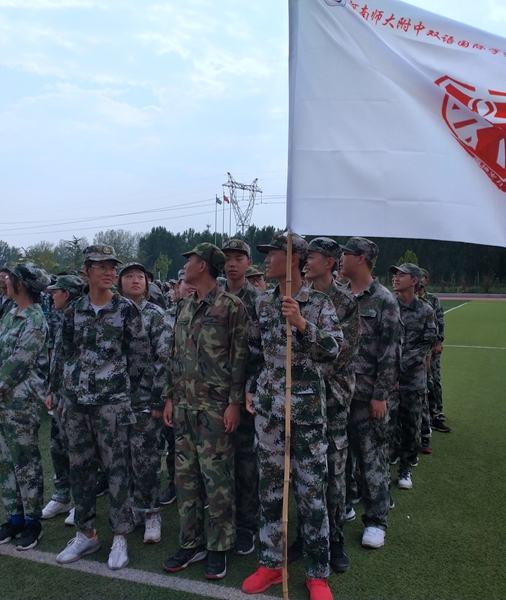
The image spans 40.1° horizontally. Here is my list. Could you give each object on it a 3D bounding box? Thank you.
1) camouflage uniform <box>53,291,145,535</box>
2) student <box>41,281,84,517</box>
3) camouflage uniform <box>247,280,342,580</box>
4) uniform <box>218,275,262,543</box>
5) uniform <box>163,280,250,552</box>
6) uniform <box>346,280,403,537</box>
[{"bbox_3d":[-0.847,0.628,3.850,0.510,1.360,0.320,1,1,13],"label":"camouflage uniform"},{"bbox_3d":[-1.216,0.610,4.520,0.430,1.560,0.340,1,1,32],"label":"student"},{"bbox_3d":[0.203,0.645,3.400,0.490,1.470,0.380,1,1,8],"label":"camouflage uniform"},{"bbox_3d":[-0.121,0.634,4.087,0.480,1.550,0.310,1,1,16],"label":"uniform"},{"bbox_3d":[-0.256,0.632,3.740,0.490,1.470,0.320,1,1,20],"label":"uniform"},{"bbox_3d":[0.733,0.624,4.180,0.320,1.490,0.460,-1,2,-43],"label":"uniform"}]

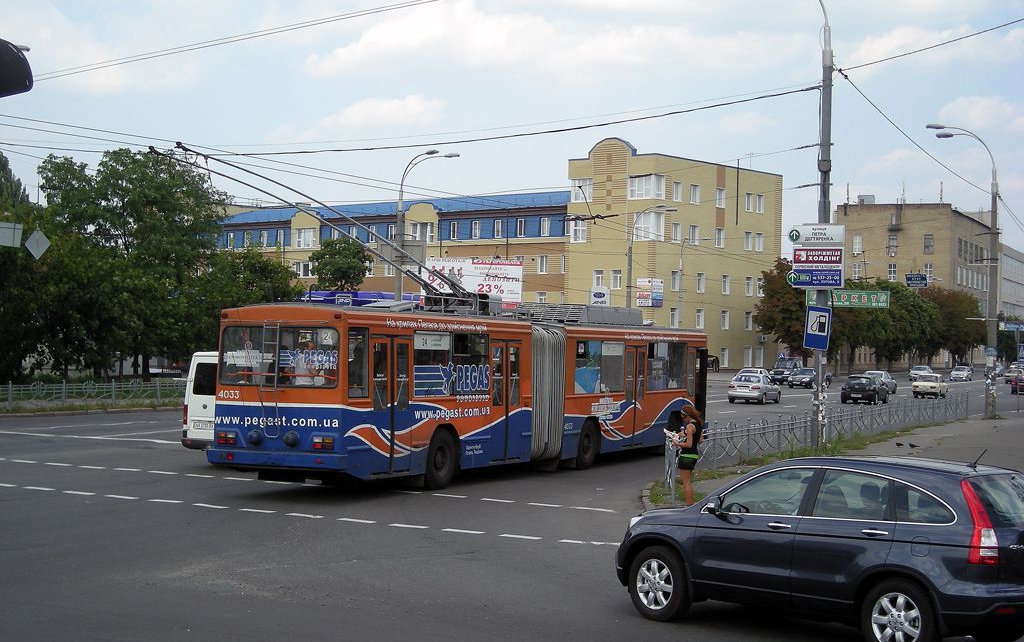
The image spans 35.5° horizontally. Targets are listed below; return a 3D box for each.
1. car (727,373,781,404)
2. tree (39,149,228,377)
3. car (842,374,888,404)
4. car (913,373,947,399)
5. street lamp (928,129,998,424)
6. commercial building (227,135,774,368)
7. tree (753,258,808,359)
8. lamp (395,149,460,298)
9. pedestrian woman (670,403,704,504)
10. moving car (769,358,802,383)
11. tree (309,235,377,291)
[{"bbox_3d":[11.993,3.338,79.000,1.690,1.430,4.250,1,-1,22],"label":"car"},{"bbox_3d":[-22.637,-3.306,94.865,10.961,13.794,10.300,2,-1,-13],"label":"tree"},{"bbox_3d":[18.121,3.516,82.000,1.760,1.460,4.350,1,-1,22],"label":"car"},{"bbox_3d":[25.282,3.957,96.500,1.580,1.460,4.120,1,-1,22],"label":"car"},{"bbox_3d":[18.703,-2.018,66.374,2.900,12.100,2.500,1,-1,22],"label":"street lamp"},{"bbox_3d":[-3.891,-6.688,184.491,71.000,22.300,20.400,1,-1,45],"label":"commercial building"},{"bbox_3d":[28.504,-0.610,163.096,8.000,11.900,8.000,1,-1,24],"label":"tree"},{"bbox_3d":[-4.525,-2.483,81.330,3.200,12.598,1.700,1,-1,27],"label":"lamp"},{"bbox_3d":[2.652,2.087,24.184,0.460,1.631,0.470,1,-1,30],"label":"pedestrian woman"},{"bbox_3d":[21.550,3.932,125.016,1.900,1.950,4.600,1,-1,22],"label":"moving car"},{"bbox_3d":[-12.782,-1.526,122.084,5.000,10.400,5.000,2,-1,0],"label":"tree"}]

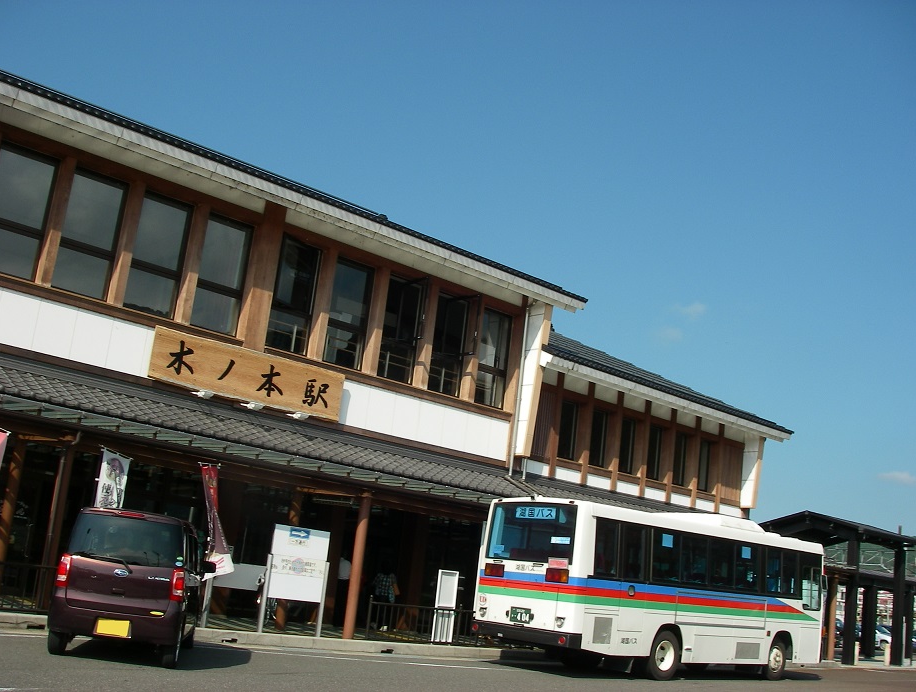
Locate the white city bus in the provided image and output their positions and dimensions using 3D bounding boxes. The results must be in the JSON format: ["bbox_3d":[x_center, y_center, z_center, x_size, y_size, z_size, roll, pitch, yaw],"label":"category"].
[{"bbox_3d":[4.398,5.213,21.021,2.450,3.030,8.900,-7,-19,45],"label":"white city bus"}]

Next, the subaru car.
[{"bbox_3d":[-3.981,2.964,12.631,1.500,1.630,3.400,9,-13,-9],"label":"subaru car"}]

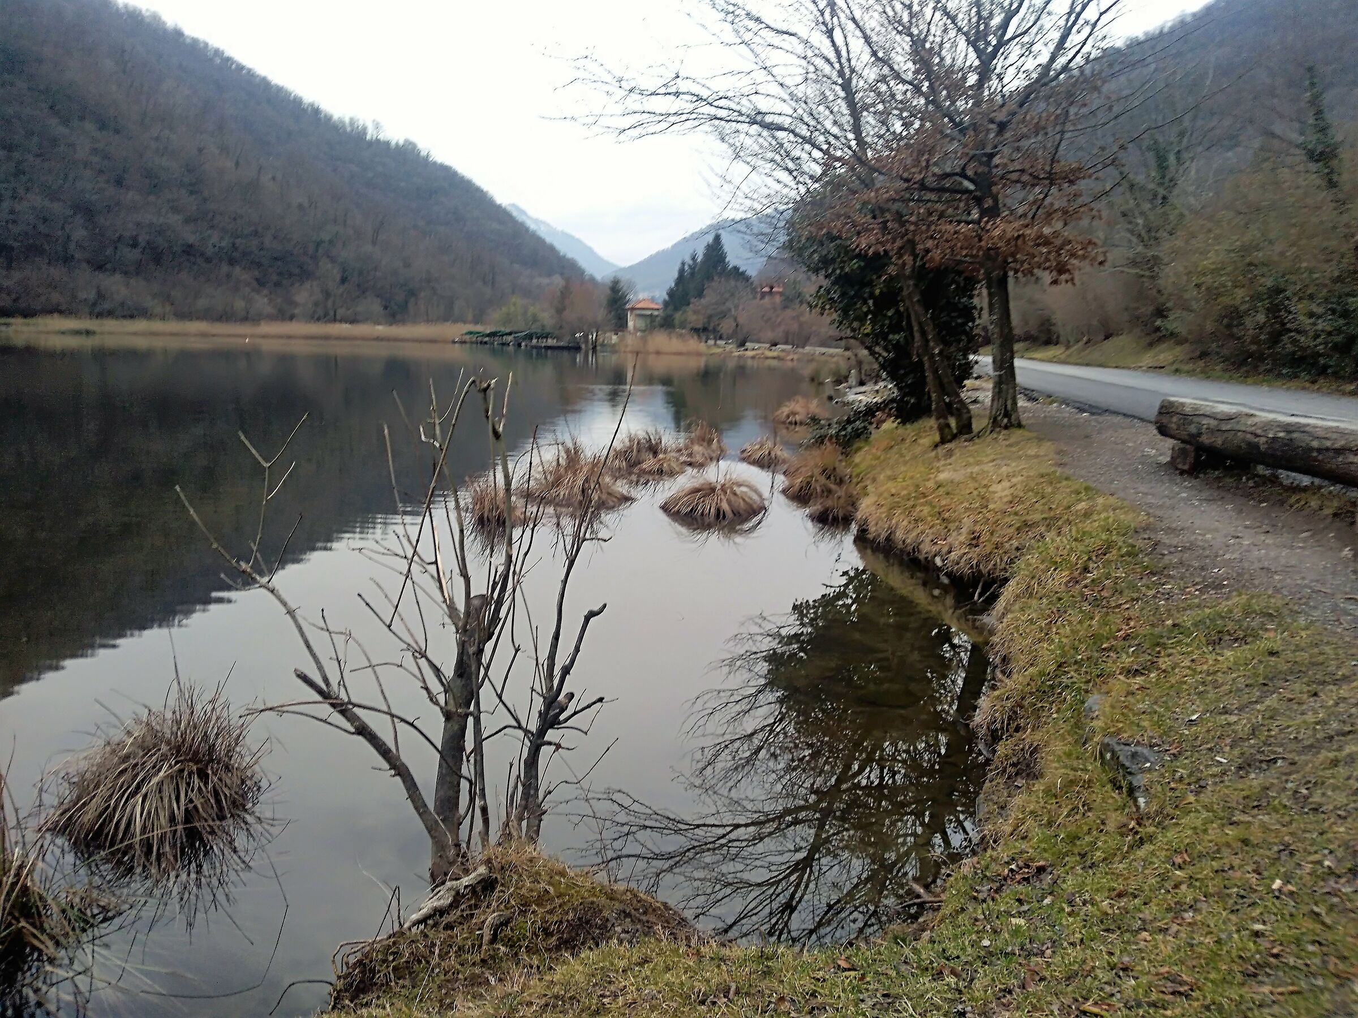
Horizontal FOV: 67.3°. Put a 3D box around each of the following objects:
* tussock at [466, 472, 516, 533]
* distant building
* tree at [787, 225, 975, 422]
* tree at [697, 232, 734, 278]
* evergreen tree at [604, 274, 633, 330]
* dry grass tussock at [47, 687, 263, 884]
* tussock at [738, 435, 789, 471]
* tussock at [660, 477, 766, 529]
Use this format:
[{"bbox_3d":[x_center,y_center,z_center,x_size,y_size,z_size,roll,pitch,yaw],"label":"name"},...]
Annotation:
[{"bbox_3d":[-1.858,-0.136,10.230,0.570,0.480,0.560,1,10,0],"label":"tussock"},{"bbox_3d":[-5.148,-27.865,149.449,4.900,5.712,4.600,-2,10,-17],"label":"distant building"},{"bbox_3d":[3.525,-3.270,17.999,3.300,3.402,3.100,1,10,0],"label":"tree"},{"bbox_3d":[4.957,-30.960,141.789,5.600,14.463,5.600,1,10,0],"label":"tree"},{"bbox_3d":[-9.987,-33.036,166.833,4.700,9.869,4.700,1,10,0],"label":"evergreen tree"},{"bbox_3d":[-1.992,0.939,3.881,0.780,0.520,0.760,1,10,0],"label":"dry grass tussock"},{"bbox_3d":[1.251,-0.856,14.767,0.770,0.430,0.750,1,10,0],"label":"tussock"},{"bbox_3d":[0.365,-0.171,10.828,1.120,0.400,1.080,1,10,0],"label":"tussock"}]

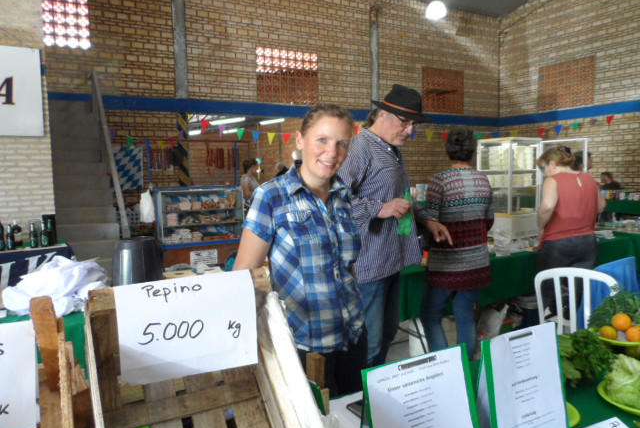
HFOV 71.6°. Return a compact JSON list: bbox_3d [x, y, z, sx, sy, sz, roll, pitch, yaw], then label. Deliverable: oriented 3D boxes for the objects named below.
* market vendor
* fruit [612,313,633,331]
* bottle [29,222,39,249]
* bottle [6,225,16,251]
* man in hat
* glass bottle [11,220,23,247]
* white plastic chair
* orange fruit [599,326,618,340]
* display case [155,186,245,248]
[{"bbox_3d":[-0.046,0.477,1.458,0.500,1.660,0.340,-5,6,-35],"label":"market vendor"},{"bbox_3d":[1.219,0.434,1.790,0.070,0.069,0.070,-1,5,0],"label":"fruit"},{"bbox_3d":[-2.722,0.204,4.220,0.063,0.242,0.063,-1,5,0],"label":"bottle"},{"bbox_3d":[-2.885,0.218,4.150,0.062,0.238,0.062,-1,5,0],"label":"bottle"},{"bbox_3d":[0.349,0.319,2.165,0.550,1.830,0.540,2,6,25],"label":"man in hat"},{"bbox_3d":[-2.964,0.190,4.330,0.090,0.252,0.085,-1,5,0],"label":"glass bottle"},{"bbox_3d":[1.458,0.764,2.413,0.460,0.860,0.510,0,5,9],"label":"white plastic chair"},{"bbox_3d":[1.138,0.472,1.750,0.059,0.057,0.059,-1,5,0],"label":"orange fruit"},{"bbox_3d":[-1.757,0.030,6.365,1.100,0.740,0.660,-4,6,-28],"label":"display case"}]

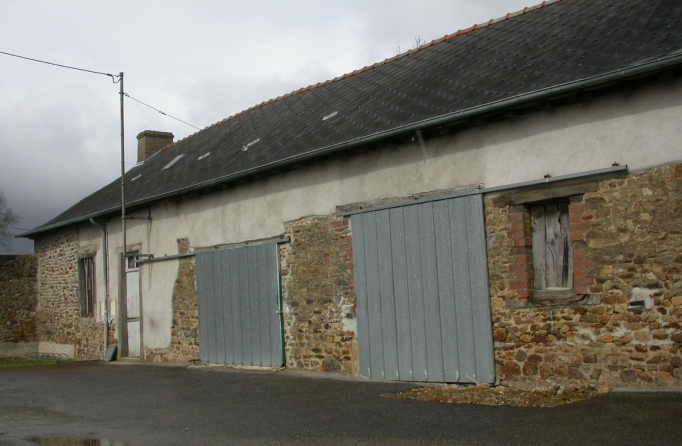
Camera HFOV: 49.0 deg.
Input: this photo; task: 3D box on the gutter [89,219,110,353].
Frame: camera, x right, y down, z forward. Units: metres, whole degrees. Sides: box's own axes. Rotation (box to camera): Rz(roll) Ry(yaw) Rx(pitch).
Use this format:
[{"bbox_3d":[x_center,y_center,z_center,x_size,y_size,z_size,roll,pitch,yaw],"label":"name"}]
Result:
[{"bbox_3d":[-5.252,1.371,16.289,0.377,2.915,0.100,2,-8,-42],"label":"gutter"}]

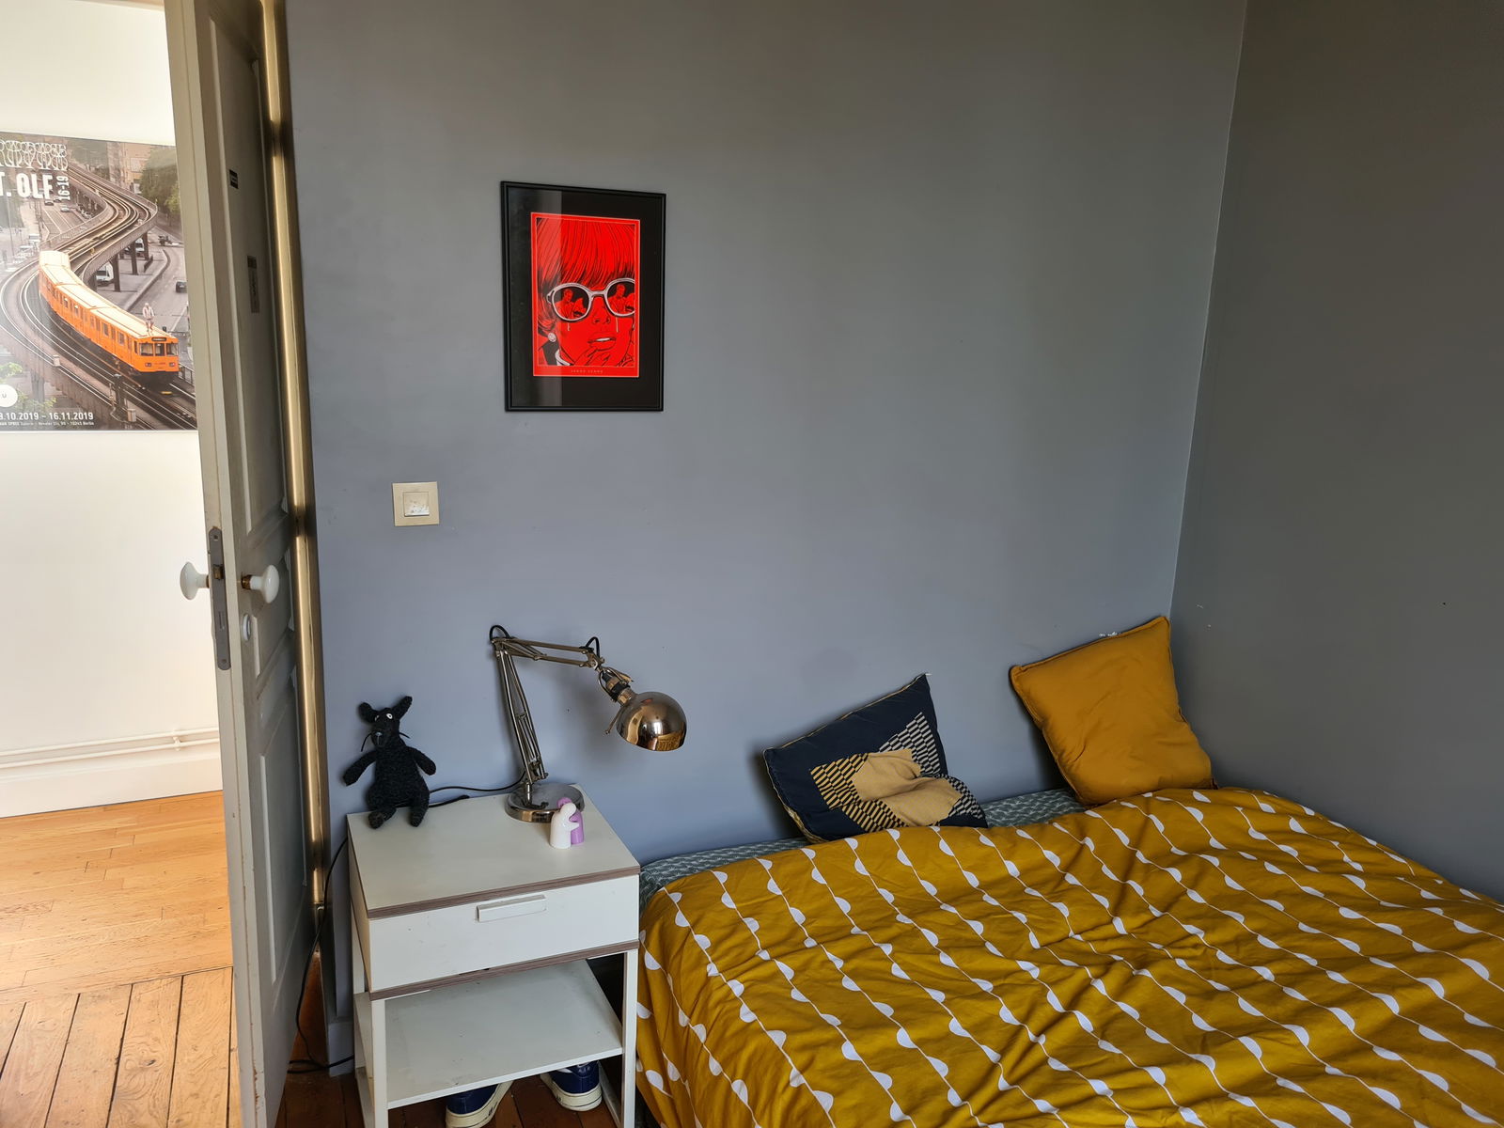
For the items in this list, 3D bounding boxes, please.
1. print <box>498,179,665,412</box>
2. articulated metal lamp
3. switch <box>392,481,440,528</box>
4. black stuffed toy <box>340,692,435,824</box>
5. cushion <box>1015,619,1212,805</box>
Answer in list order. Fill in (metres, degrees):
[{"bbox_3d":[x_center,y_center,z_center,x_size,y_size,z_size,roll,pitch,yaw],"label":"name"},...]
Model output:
[{"bbox_3d":[-0.312,-0.490,2.118,0.308,0.408,0.020,-4,14,-23],"label":"print"},{"bbox_3d":[-0.287,0.324,2.086,0.455,0.366,0.197,11,16,33],"label":"articulated metal lamp"},{"bbox_3d":[-0.618,-0.110,2.082,0.080,0.080,0.012,-4,14,-23],"label":"switch"},{"bbox_3d":[-0.681,0.371,2.116,0.185,0.235,0.110,-4,15,-25],"label":"black stuffed toy"},{"bbox_3d":[0.884,0.376,2.711,0.425,0.425,0.130,-11,-14,-21],"label":"cushion"}]

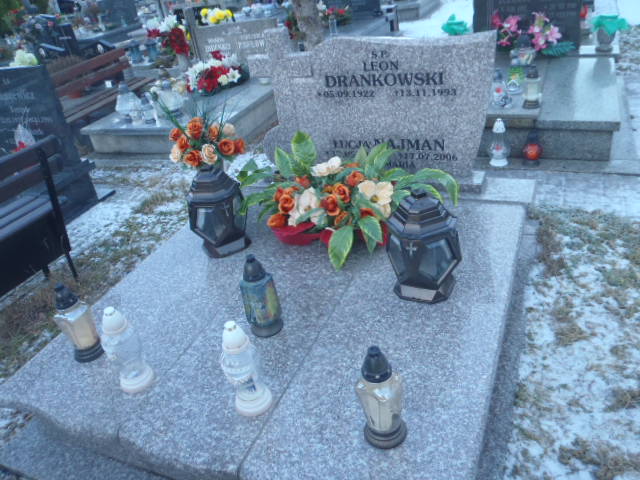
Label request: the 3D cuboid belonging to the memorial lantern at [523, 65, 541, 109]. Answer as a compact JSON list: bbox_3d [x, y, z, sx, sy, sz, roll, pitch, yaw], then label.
[{"bbox_3d":[1.372,-0.997,3.330,0.110,0.253,0.110,6,33,24],"label":"memorial lantern"}]

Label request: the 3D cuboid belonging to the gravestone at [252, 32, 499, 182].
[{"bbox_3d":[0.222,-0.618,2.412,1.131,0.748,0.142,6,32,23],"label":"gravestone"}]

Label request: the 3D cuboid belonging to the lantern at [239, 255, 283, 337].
[{"bbox_3d":[-0.173,0.149,1.486,0.100,0.252,0.100,6,34,24],"label":"lantern"}]

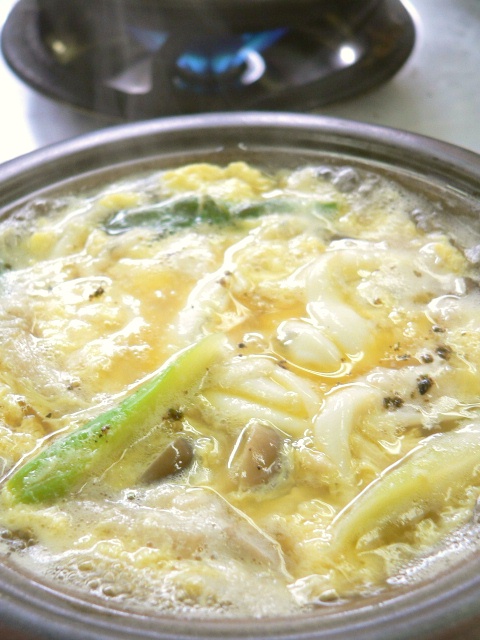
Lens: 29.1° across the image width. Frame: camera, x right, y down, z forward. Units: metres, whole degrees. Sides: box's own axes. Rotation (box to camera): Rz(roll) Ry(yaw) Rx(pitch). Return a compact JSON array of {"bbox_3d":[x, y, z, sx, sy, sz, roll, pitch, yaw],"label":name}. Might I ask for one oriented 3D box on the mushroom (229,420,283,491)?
[{"bbox_3d":[0.004,0.033,0.222,0.013,0.011,0.017,6,40,9],"label":"mushroom"}]

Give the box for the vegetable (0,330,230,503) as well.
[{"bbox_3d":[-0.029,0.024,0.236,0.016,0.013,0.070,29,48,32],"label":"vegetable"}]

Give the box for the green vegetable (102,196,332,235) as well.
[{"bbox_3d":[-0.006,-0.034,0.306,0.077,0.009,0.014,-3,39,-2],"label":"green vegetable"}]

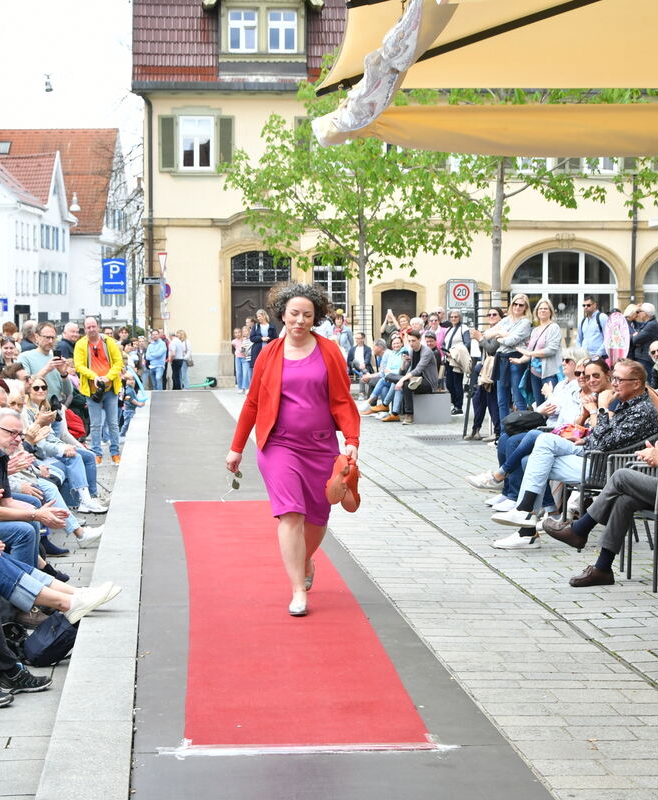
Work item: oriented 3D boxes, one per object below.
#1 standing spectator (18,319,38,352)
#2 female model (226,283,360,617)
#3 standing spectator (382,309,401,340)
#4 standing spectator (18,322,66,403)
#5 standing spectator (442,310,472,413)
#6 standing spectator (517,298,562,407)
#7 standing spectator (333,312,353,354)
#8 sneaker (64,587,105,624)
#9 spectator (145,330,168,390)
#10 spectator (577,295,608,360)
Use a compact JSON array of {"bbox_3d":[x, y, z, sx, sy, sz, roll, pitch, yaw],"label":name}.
[{"bbox_3d":[-3.470,-0.076,18.458,0.340,1.690,0.520,-2,4,-39],"label":"standing spectator"},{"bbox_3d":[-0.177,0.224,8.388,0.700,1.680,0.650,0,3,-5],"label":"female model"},{"bbox_3d":[1.254,-0.996,32.457,0.500,1.720,0.450,1,3,6],"label":"standing spectator"},{"bbox_3d":[-2.417,0.220,13.500,0.550,1.730,0.520,3,4,44],"label":"standing spectator"},{"bbox_3d":[2.008,-0.583,25.242,0.520,1.640,0.360,1,3,23],"label":"standing spectator"},{"bbox_3d":[2.265,-0.247,17.300,0.520,1.680,0.450,2,4,37],"label":"standing spectator"},{"bbox_3d":[0.247,-0.872,30.960,0.500,1.610,0.330,1,3,6],"label":"standing spectator"},{"bbox_3d":[-1.192,0.984,7.930,0.285,0.120,0.100,-36,0,-2],"label":"sneaker"},{"bbox_3d":[-4.151,-0.768,38.500,0.520,1.760,0.380,-1,3,-12],"label":"spectator"},{"bbox_3d":[3.294,-0.410,20.046,0.520,1.770,0.360,2,4,38],"label":"spectator"}]

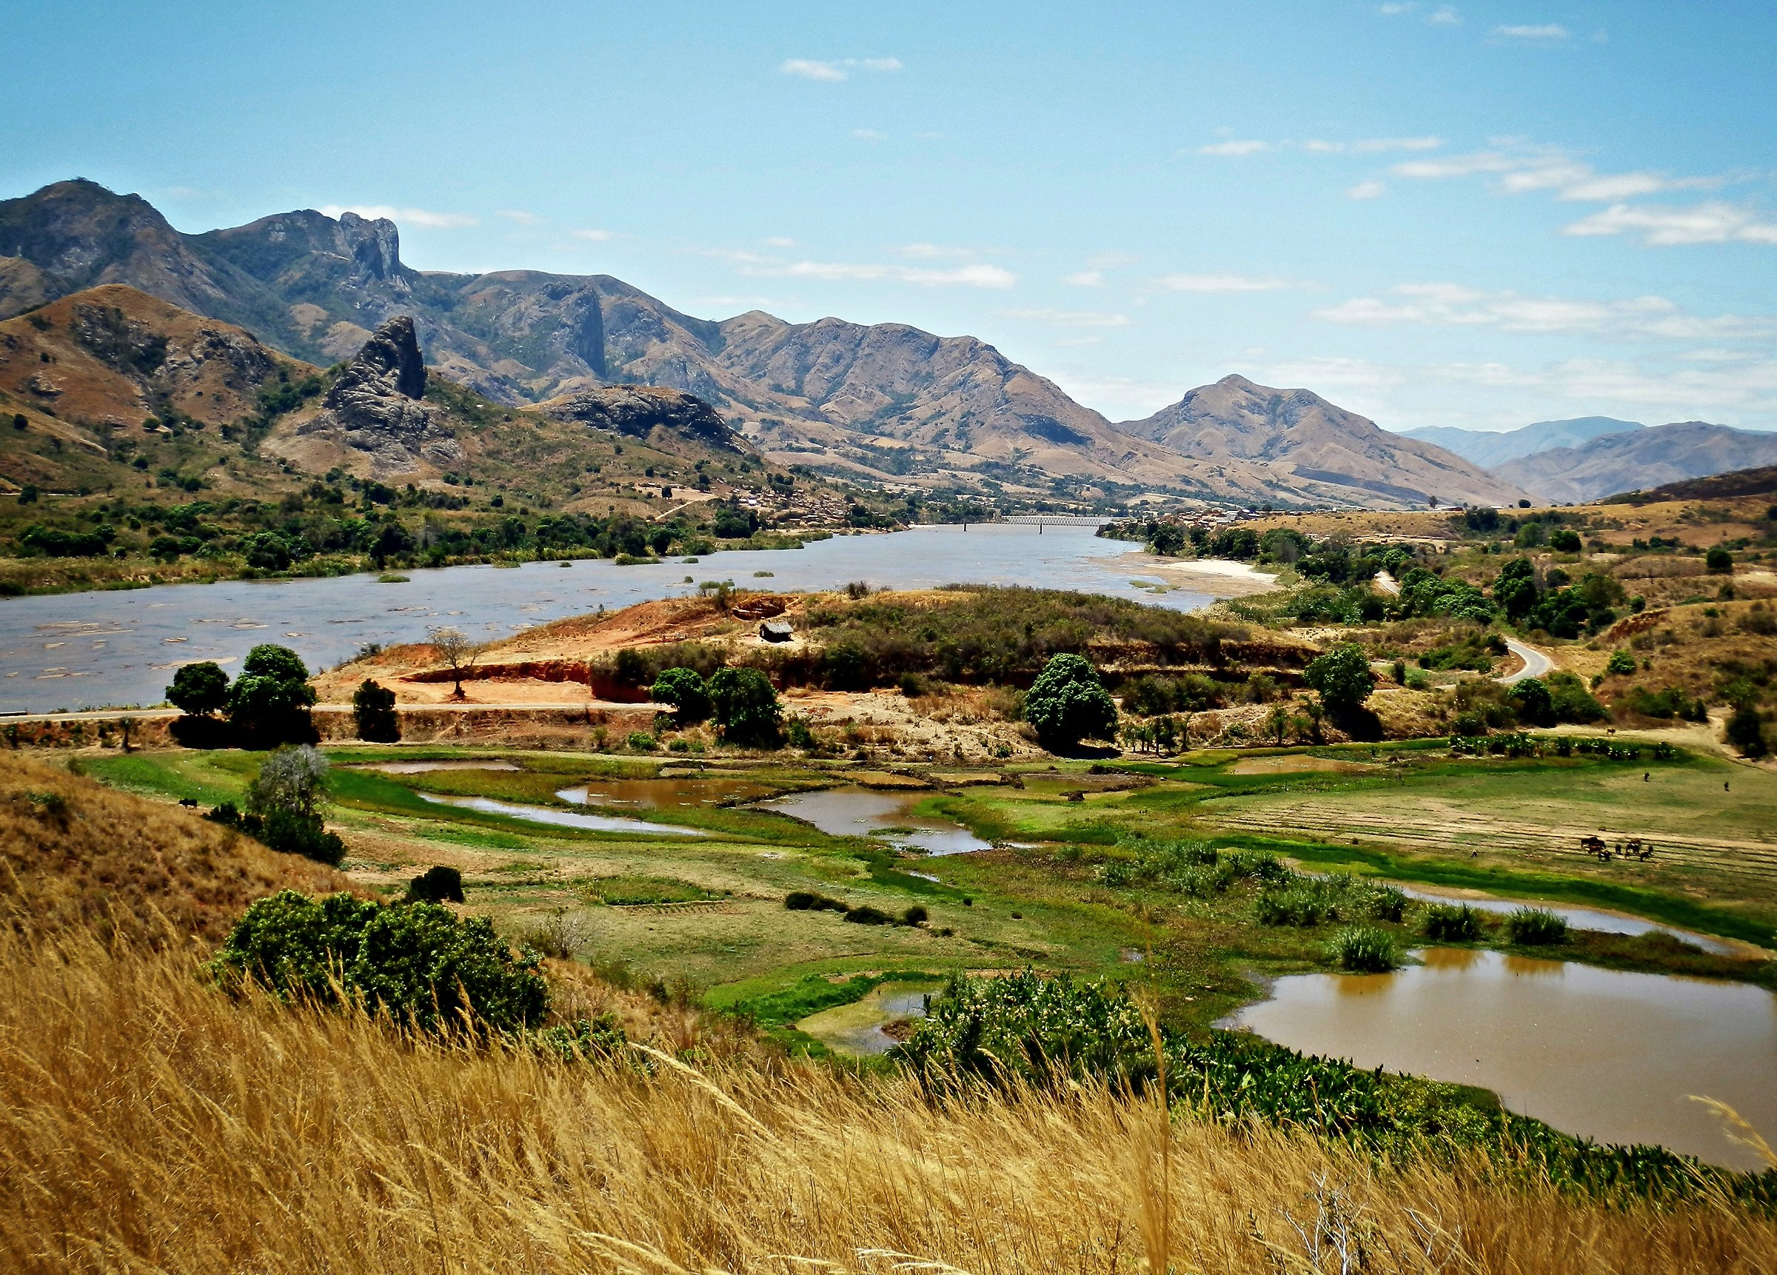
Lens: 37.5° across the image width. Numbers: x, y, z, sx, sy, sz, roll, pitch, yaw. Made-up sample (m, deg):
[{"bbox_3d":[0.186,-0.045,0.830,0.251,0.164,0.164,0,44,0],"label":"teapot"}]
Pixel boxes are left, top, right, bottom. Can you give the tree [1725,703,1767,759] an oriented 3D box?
[{"bbox_3d":[134.360,14.680,410.000,6.740,8.520,6.740,0,4,0],"label":"tree"}]

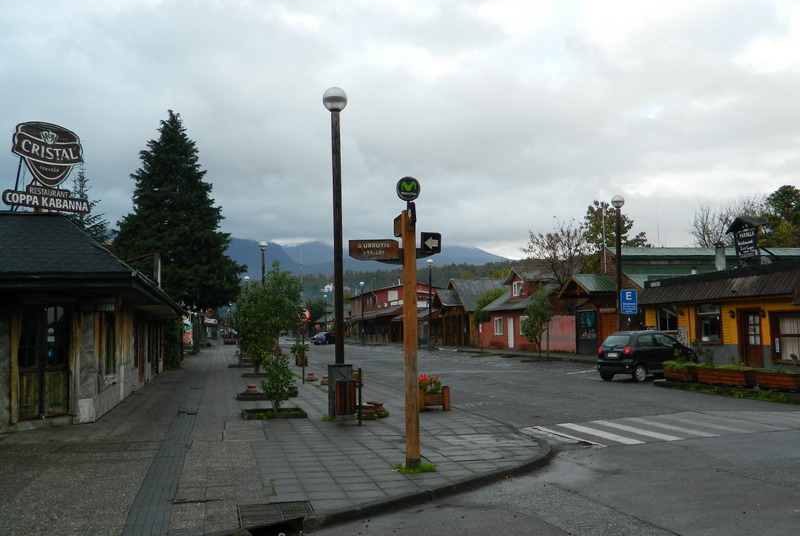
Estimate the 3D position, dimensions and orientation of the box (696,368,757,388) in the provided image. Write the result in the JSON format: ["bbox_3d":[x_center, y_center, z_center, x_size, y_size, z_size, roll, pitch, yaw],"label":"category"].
[{"bbox_3d":[8.213,2.747,20.243,0.550,0.380,2.032,0,-5,-12],"label":"box"}]

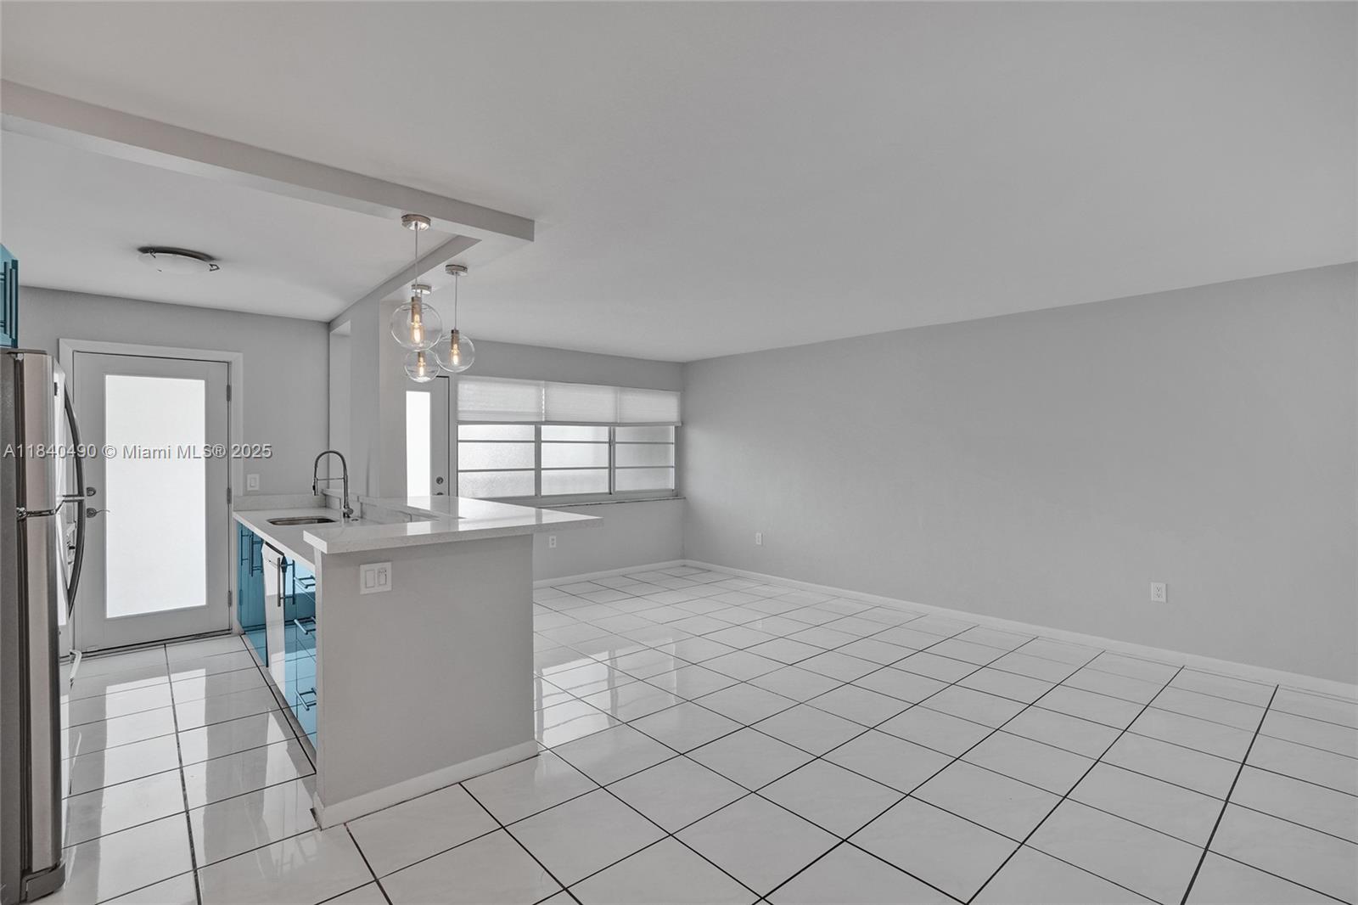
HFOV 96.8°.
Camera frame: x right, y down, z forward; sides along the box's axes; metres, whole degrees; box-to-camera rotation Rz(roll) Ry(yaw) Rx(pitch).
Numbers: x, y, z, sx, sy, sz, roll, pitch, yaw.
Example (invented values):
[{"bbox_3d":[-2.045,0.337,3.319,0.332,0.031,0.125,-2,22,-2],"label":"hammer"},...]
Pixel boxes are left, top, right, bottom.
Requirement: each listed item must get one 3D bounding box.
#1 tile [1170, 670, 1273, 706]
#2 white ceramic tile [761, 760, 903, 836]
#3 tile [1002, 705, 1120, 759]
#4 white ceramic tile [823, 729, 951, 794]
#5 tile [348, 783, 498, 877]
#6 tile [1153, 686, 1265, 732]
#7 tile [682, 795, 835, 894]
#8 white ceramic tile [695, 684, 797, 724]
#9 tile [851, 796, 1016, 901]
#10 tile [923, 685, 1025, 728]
[{"bbox_3d":[3.287,1.416,3.642,0.443,0.010,0.443,0,0,-39],"label":"tile"},{"bbox_3d":[0.626,1.410,2.482,0.427,0.010,0.427,0,0,-41],"label":"white ceramic tile"},{"bbox_3d":[1.891,1.379,2.981,0.430,0.010,0.430,0,0,-41],"label":"tile"},{"bbox_3d":[0.943,1.379,2.712,0.430,0.010,0.430,0,0,-41],"label":"white ceramic tile"},{"bbox_3d":[-0.962,1.408,2.273,0.445,0.010,0.445,0,-1,-41],"label":"tile"},{"bbox_3d":[2.851,1.379,3.250,0.430,0.010,0.430,0,0,-41],"label":"tile"},{"bbox_3d":[0.289,1.423,2.220,0.443,0.010,0.443,0,0,-41],"label":"tile"},{"bbox_3d":[0.378,1.417,3.410,0.445,0.010,0.445,0,-1,-41],"label":"white ceramic tile"},{"bbox_3d":[0.917,1.407,2.171,0.445,0.010,0.445,0,-1,-41],"label":"tile"},{"bbox_3d":[1.604,1.379,3.287,0.430,0.010,0.430,0,0,-41],"label":"tile"}]

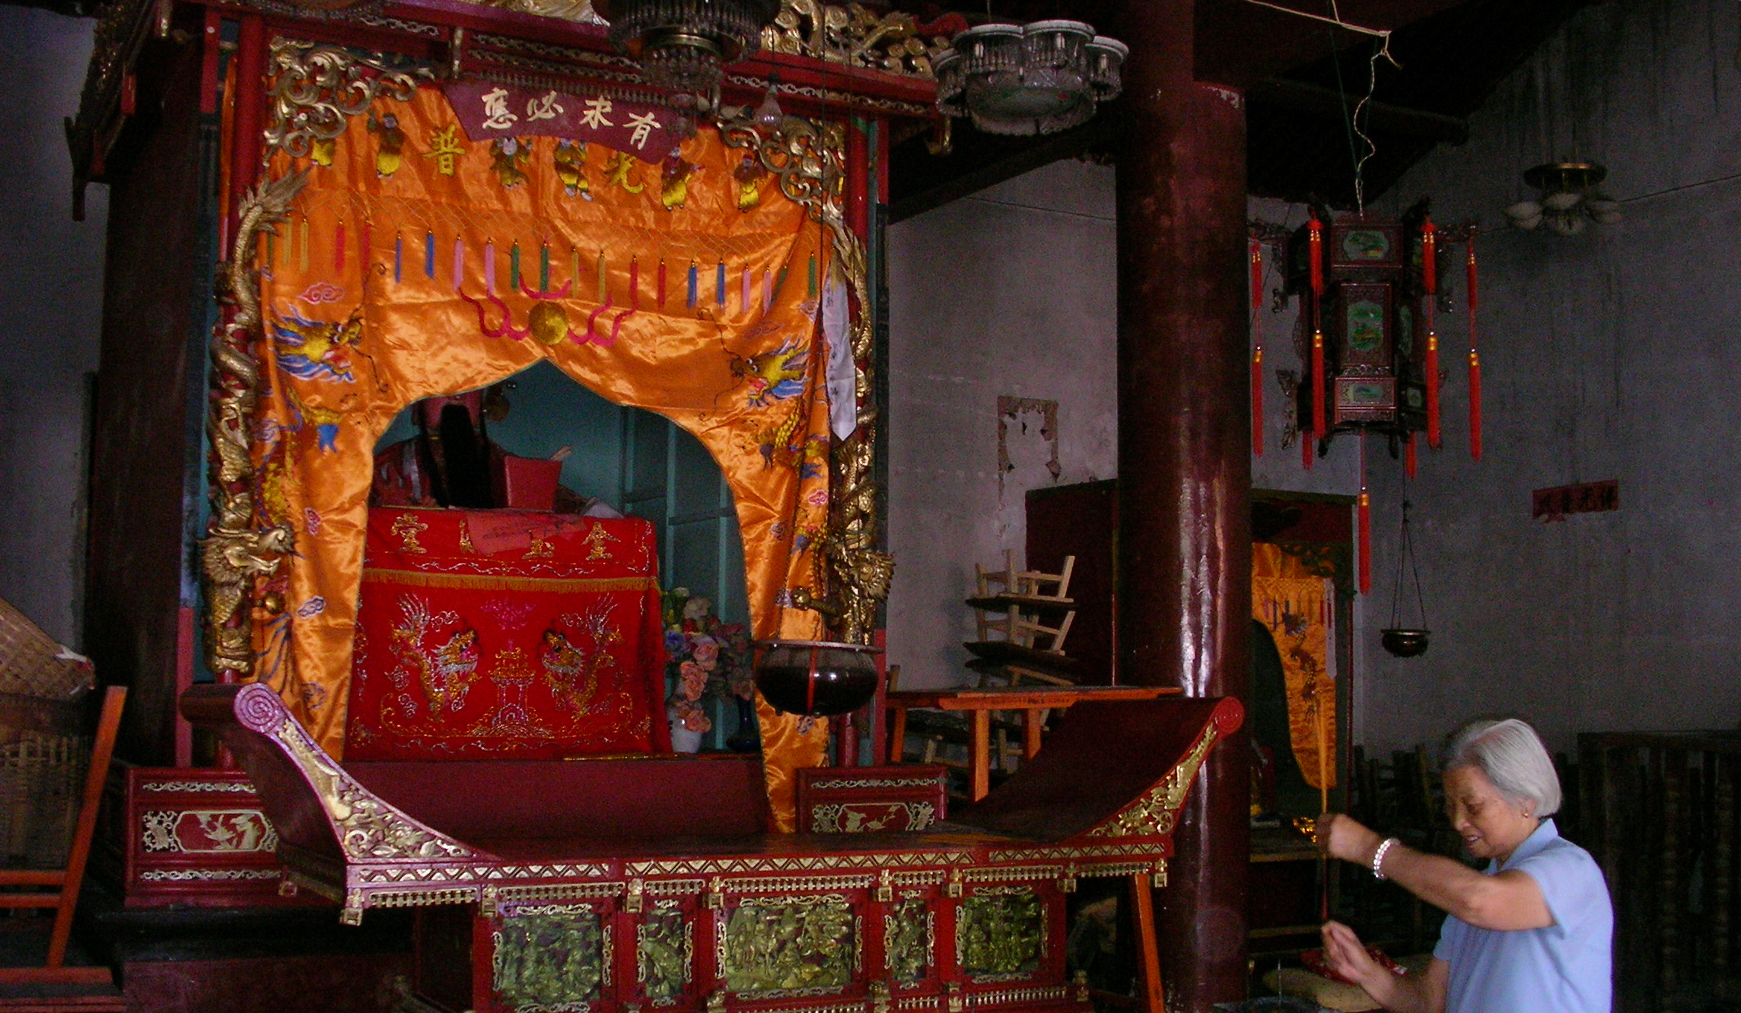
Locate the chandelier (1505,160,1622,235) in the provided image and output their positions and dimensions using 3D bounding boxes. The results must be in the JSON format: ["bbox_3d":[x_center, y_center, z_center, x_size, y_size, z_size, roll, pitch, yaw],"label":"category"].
[{"bbox_3d":[2.909,-1.302,8.000,0.484,0.290,0.484,3,-6,-27],"label":"chandelier"}]

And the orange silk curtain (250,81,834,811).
[{"bbox_3d":[-0.990,-0.105,6.154,1.980,2.323,0.180,3,-6,-27],"label":"orange silk curtain"}]

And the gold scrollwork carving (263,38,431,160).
[{"bbox_3d":[-1.587,-1.213,5.833,0.491,0.376,0.080,3,-6,-27],"label":"gold scrollwork carving"}]

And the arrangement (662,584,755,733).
[{"bbox_3d":[-0.559,0.552,6.624,0.341,0.528,0.280,3,-6,-27],"label":"arrangement"}]

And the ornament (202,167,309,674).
[{"bbox_3d":[-1.788,-0.261,5.603,0.264,1.503,0.240,3,-6,-27],"label":"ornament"}]

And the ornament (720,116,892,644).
[{"bbox_3d":[-0.212,-0.391,6.442,0.641,1.885,0.260,3,-6,-27],"label":"ornament"}]

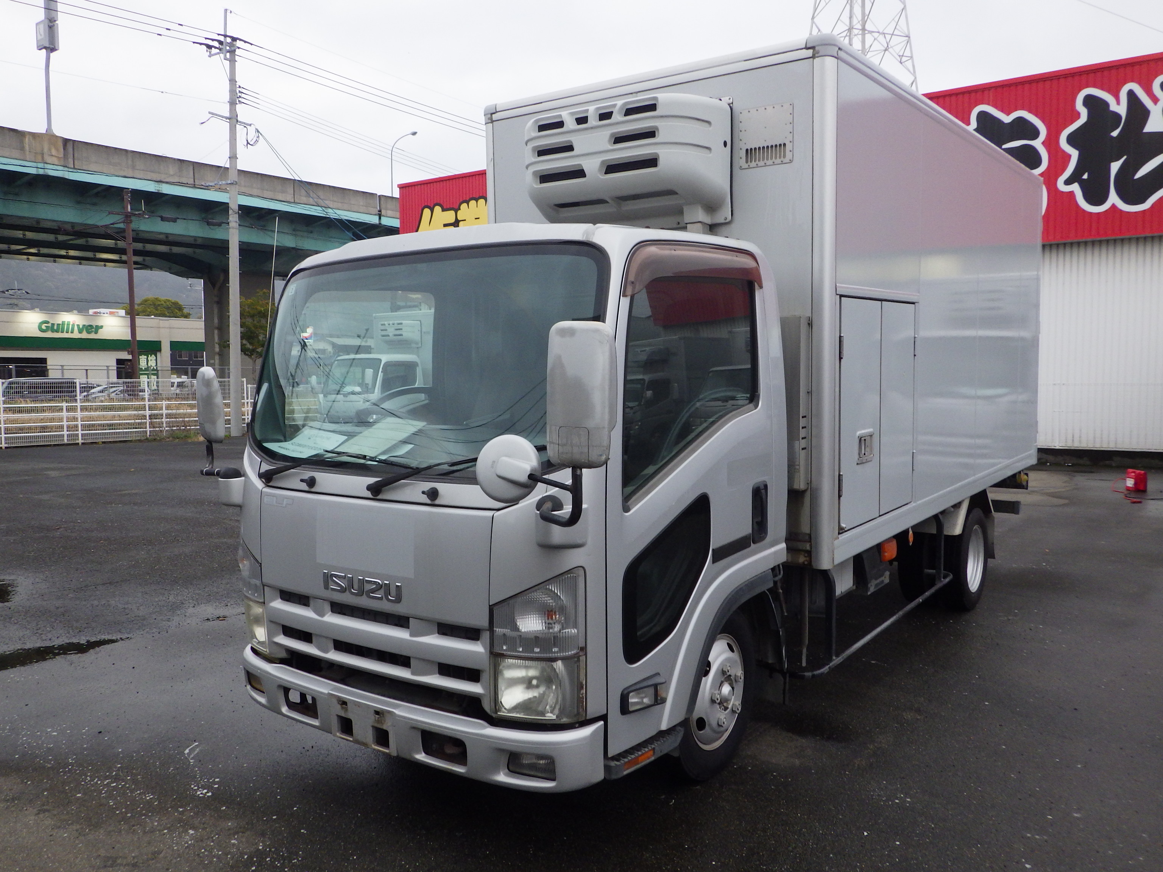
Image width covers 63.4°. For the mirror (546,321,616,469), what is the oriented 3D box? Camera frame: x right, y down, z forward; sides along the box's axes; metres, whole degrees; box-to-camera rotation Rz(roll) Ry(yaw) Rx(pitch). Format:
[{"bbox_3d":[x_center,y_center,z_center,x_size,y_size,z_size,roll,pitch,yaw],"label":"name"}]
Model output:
[{"bbox_3d":[-0.004,-0.111,2.551,0.190,0.395,0.110,0,5,15],"label":"mirror"}]

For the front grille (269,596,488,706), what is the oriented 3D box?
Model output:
[{"bbox_3d":[-0.719,0.683,3.127,1.070,0.260,0.120,3,6,36],"label":"front grille"}]

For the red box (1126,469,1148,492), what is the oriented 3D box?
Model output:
[{"bbox_3d":[8.032,0.648,13.600,0.230,0.305,0.170,-1,3,-11],"label":"red box"}]

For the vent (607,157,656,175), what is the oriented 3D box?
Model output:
[{"bbox_3d":[0.214,-1.140,3.980,0.268,0.040,0.035,3,6,36],"label":"vent"}]

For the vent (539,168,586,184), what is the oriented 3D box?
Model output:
[{"bbox_3d":[-0.078,-1.157,4.196,0.265,0.040,0.035,3,6,36],"label":"vent"}]

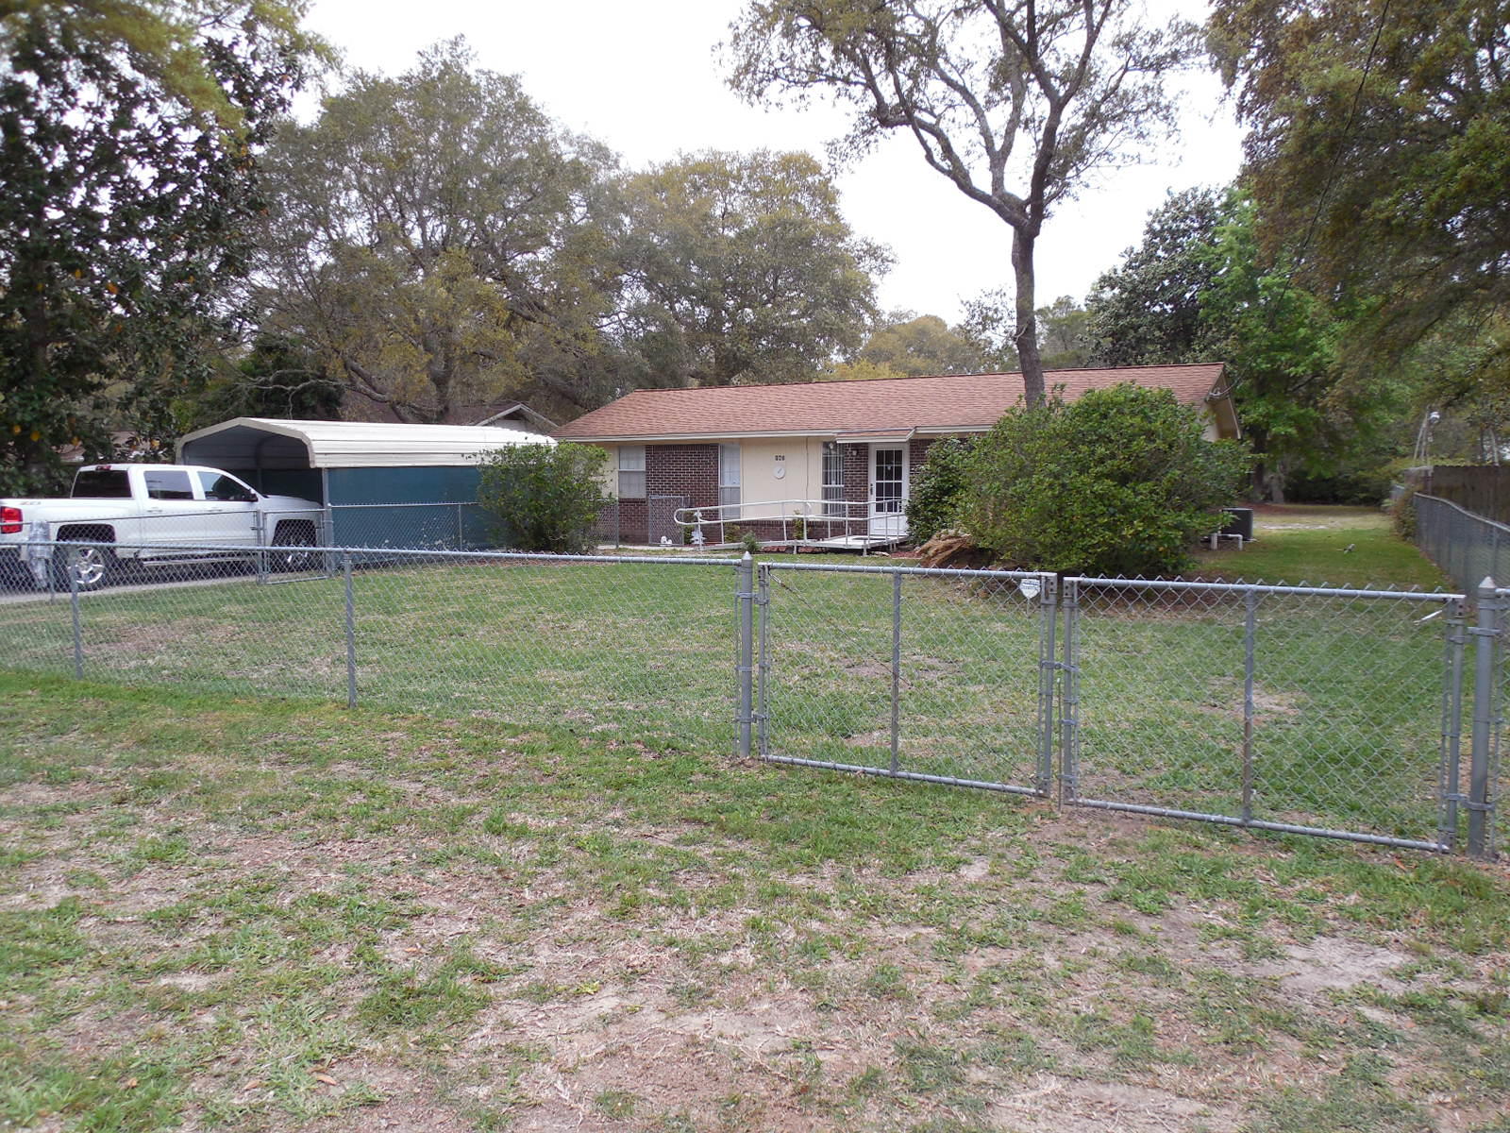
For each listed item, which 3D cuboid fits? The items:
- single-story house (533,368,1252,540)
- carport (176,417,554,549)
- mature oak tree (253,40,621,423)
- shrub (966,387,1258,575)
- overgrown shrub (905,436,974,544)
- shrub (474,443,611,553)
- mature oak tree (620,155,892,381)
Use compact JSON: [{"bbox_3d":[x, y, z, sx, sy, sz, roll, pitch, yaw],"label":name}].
[{"bbox_3d":[3.257,-2.573,26.859,15.190,4.050,7.680,2,5,29],"label":"single-story house"},{"bbox_3d":[-7.739,-1.567,22.690,3.940,2.910,6.500,2,5,29],"label":"carport"},{"bbox_3d":[-9.621,-8.506,33.000,11.200,14.600,10.800,-1,4,-16],"label":"mature oak tree"},{"bbox_3d":[5.793,-1.429,18.000,4.550,3.120,3.700,1,5,18],"label":"shrub"},{"bbox_3d":[3.951,-1.440,22.200,1.800,2.350,1.600,2,5,29],"label":"overgrown shrub"},{"bbox_3d":[-4.524,-1.480,23.300,2.800,2.350,2.500,-1,4,-11],"label":"shrub"},{"bbox_3d":[-0.262,-9.375,44.000,12.000,14.500,11.500,0,4,0],"label":"mature oak tree"}]

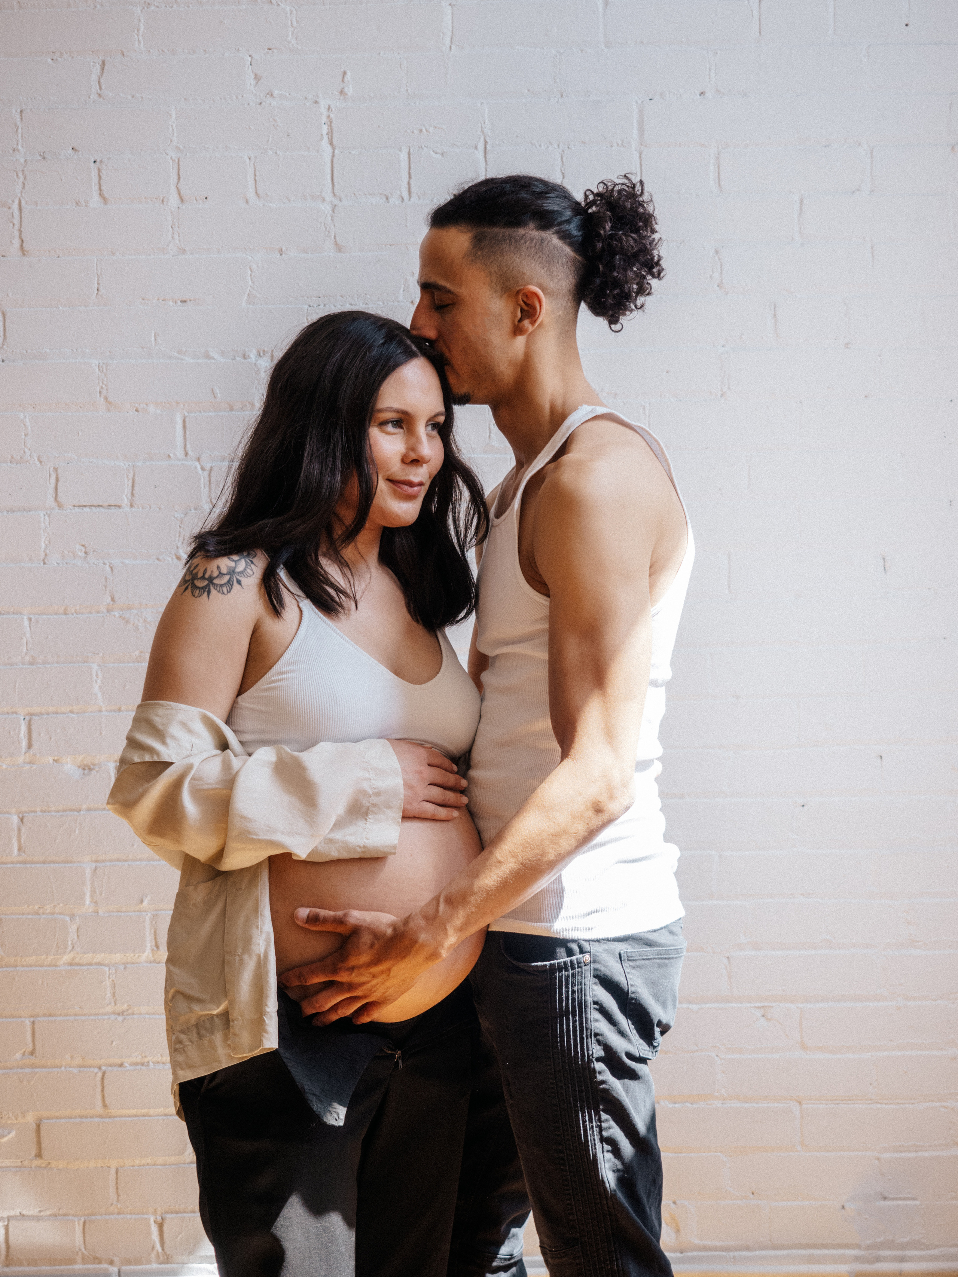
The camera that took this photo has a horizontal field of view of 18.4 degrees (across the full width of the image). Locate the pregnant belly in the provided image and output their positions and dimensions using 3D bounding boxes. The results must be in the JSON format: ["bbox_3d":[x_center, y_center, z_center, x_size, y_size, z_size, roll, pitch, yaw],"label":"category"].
[{"bbox_3d":[-0.121,0.294,3.220,0.290,0.260,0.230,0,0,-37],"label":"pregnant belly"}]

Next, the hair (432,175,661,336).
[{"bbox_3d":[0.076,-0.434,3.320,0.262,0.178,0.170,0,0,-7],"label":"hair"}]

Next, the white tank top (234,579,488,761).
[{"bbox_3d":[-0.139,0.028,3.270,0.300,0.220,0.240,0,0,-37],"label":"white tank top"}]

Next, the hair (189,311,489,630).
[{"bbox_3d":[-0.155,-0.187,3.280,0.300,0.360,0.270,0,0,-43],"label":"hair"}]

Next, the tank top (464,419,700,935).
[{"bbox_3d":[0.115,0.038,3.330,0.260,0.600,0.370,0,0,-22],"label":"tank top"}]

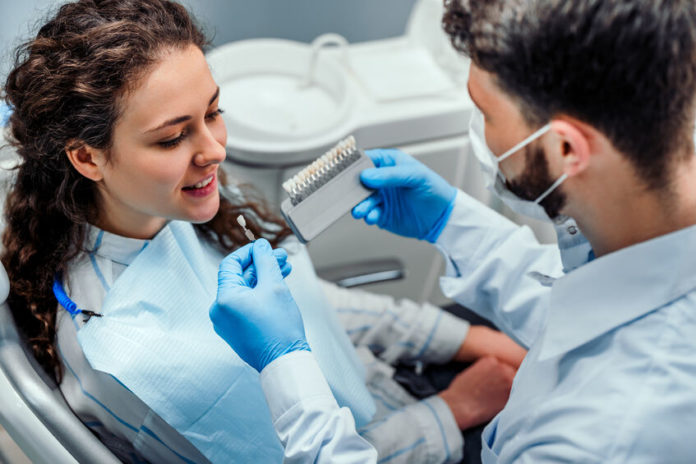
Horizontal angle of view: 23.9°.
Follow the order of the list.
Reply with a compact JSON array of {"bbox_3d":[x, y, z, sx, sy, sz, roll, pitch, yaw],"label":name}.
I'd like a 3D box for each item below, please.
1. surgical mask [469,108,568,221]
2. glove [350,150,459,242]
[{"bbox_3d":[0.193,-0.080,1.749,0.110,0.130,0.145,-33,20,24],"label":"surgical mask"},{"bbox_3d":[0.060,-0.041,1.850,0.130,0.085,0.085,21,25,-3],"label":"glove"}]

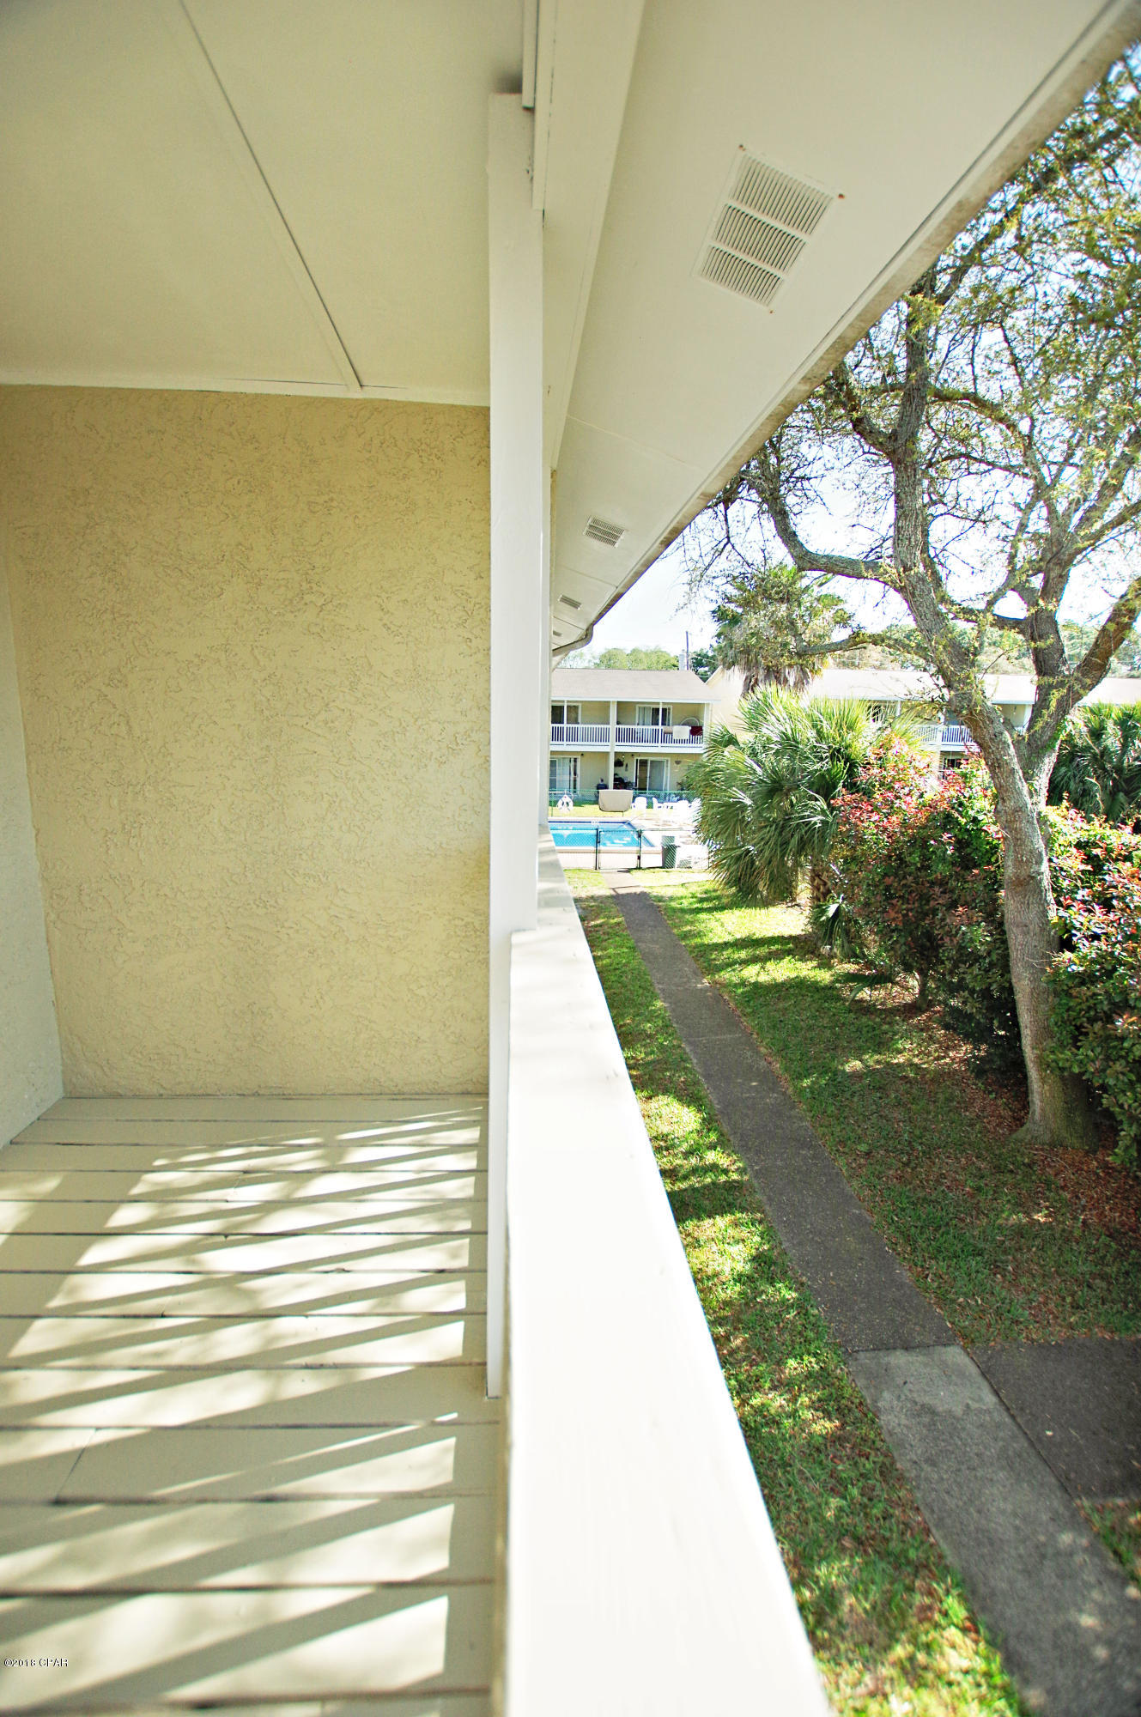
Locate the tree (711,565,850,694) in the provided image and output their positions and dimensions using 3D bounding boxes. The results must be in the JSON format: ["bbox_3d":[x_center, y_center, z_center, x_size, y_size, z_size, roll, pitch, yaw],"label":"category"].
[{"bbox_3d":[6.308,-4.549,22.176,4.100,8.480,4.100,4,12,15],"label":"tree"}]

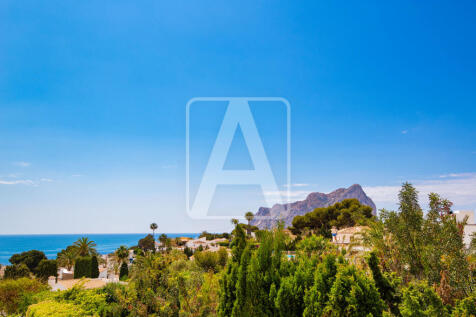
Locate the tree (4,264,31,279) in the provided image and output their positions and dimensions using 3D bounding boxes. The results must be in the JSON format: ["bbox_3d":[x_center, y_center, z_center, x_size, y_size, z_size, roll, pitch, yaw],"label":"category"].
[{"bbox_3d":[-31.086,16.276,55.899,3.670,2.660,3.480,5,-12,-28],"label":"tree"}]

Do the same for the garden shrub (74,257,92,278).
[{"bbox_3d":[-21.802,15.428,55.952,2.540,3.200,2.030,4,-11,-20],"label":"garden shrub"}]

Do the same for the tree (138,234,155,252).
[{"bbox_3d":[-25.304,23.705,109.649,4.420,5.380,4.200,2,-11,-13],"label":"tree"}]

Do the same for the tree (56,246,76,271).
[{"bbox_3d":[-30.935,18.103,71.521,3.610,4.460,3.430,4,-12,-22],"label":"tree"}]

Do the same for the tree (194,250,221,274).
[{"bbox_3d":[-3.562,12.132,46.305,3.040,2.770,2.880,1,-11,-4],"label":"tree"}]

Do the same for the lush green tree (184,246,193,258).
[{"bbox_3d":[-12.057,22.969,96.577,1.950,3.070,1.950,1,-11,-7],"label":"lush green tree"}]

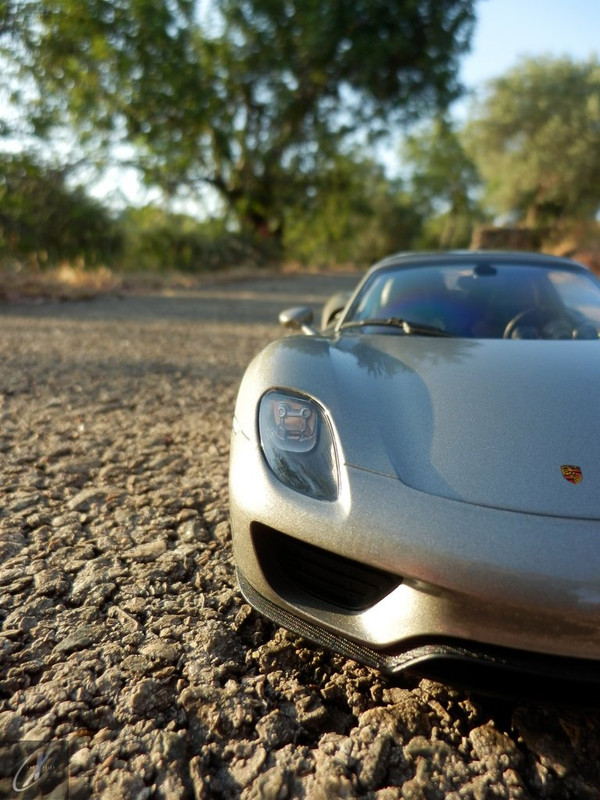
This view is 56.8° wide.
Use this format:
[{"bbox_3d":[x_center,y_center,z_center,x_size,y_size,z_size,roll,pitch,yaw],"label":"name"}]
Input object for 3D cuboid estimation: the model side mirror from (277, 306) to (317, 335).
[{"bbox_3d":[-0.001,-0.022,0.151,0.011,0.008,0.007,0,14,9],"label":"model side mirror"}]

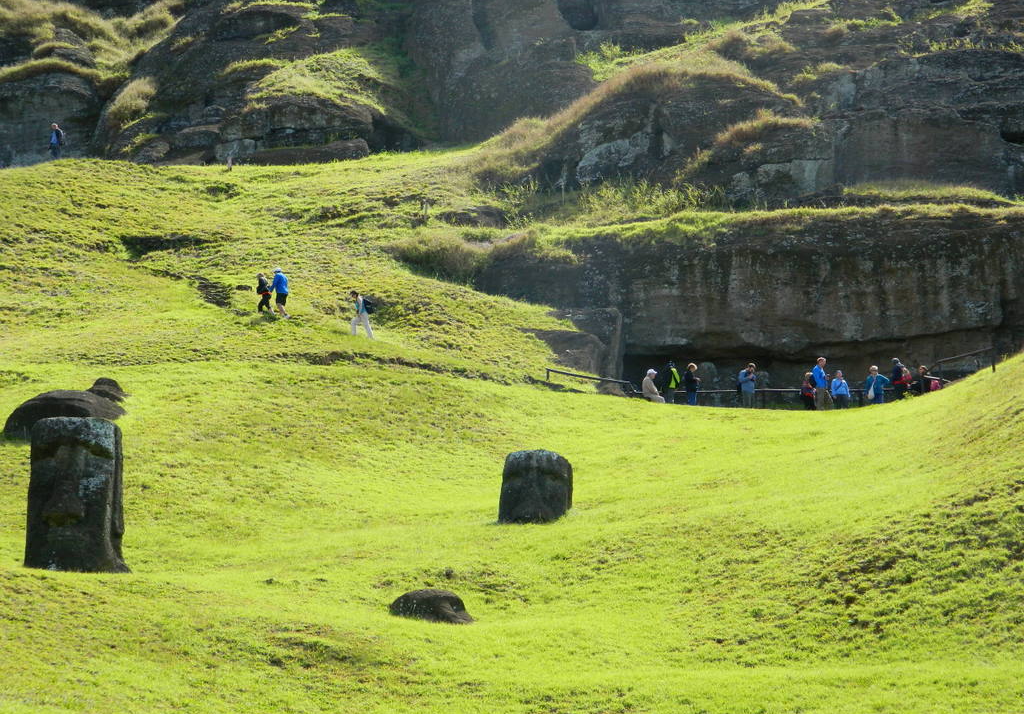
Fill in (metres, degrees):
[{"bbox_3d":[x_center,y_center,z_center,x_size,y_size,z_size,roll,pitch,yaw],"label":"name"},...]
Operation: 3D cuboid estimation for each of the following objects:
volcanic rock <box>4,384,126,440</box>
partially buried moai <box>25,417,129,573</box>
[{"bbox_3d":[-12.129,1.480,67.500,3.100,1.350,2.200,0,-5,-6],"label":"volcanic rock"},{"bbox_3d":[-9.990,3.177,57.000,2.000,3.450,1.450,-1,-5,7],"label":"partially buried moai"}]

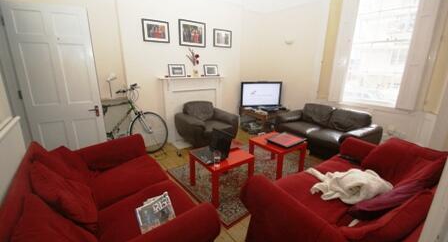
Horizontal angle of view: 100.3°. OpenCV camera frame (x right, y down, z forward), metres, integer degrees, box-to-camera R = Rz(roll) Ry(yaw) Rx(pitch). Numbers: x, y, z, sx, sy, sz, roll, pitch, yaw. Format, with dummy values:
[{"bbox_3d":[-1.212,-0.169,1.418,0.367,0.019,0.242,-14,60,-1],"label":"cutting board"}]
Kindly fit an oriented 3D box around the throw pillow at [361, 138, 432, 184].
[{"bbox_3d":[1.670,0.392,1.792,0.150,0.420,0.410,30,6,-19],"label":"throw pillow"}]

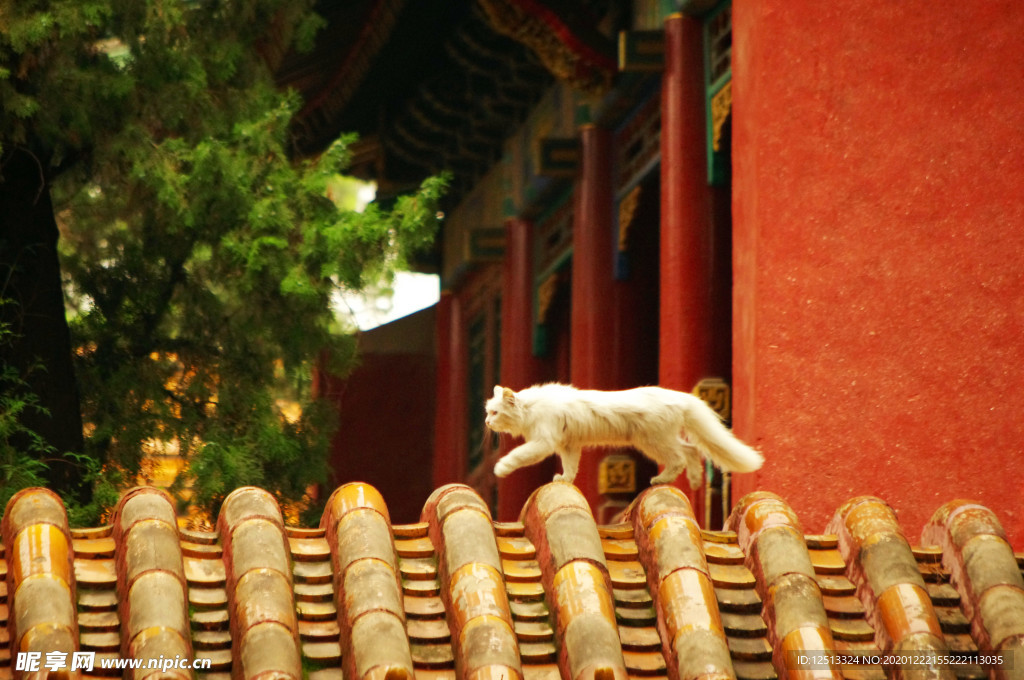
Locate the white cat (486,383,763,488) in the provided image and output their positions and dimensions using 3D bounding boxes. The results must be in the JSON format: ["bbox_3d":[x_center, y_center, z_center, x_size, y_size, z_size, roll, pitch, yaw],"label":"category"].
[{"bbox_3d":[0.273,0.232,20.700,0.655,0.255,0.160,1,-6,-9],"label":"white cat"}]

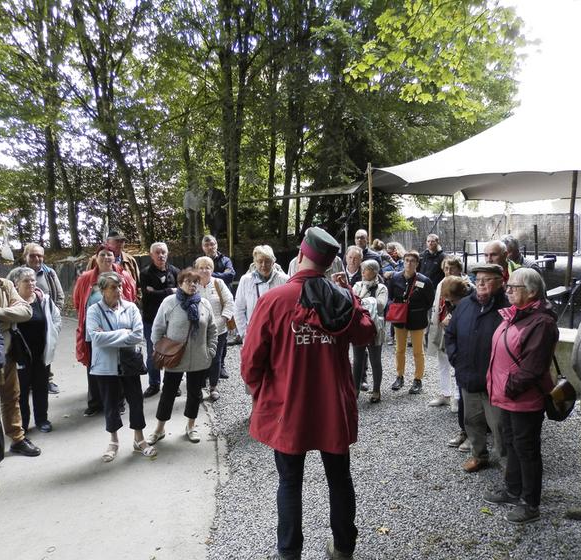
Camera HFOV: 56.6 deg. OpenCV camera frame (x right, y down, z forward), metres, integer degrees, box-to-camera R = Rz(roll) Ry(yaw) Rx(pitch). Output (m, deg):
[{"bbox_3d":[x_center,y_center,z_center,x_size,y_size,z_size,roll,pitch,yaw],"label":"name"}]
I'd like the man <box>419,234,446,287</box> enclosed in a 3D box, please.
[{"bbox_3d":[2.227,0.173,8.473,0.500,1.770,0.350,2,5,18],"label":"man"}]

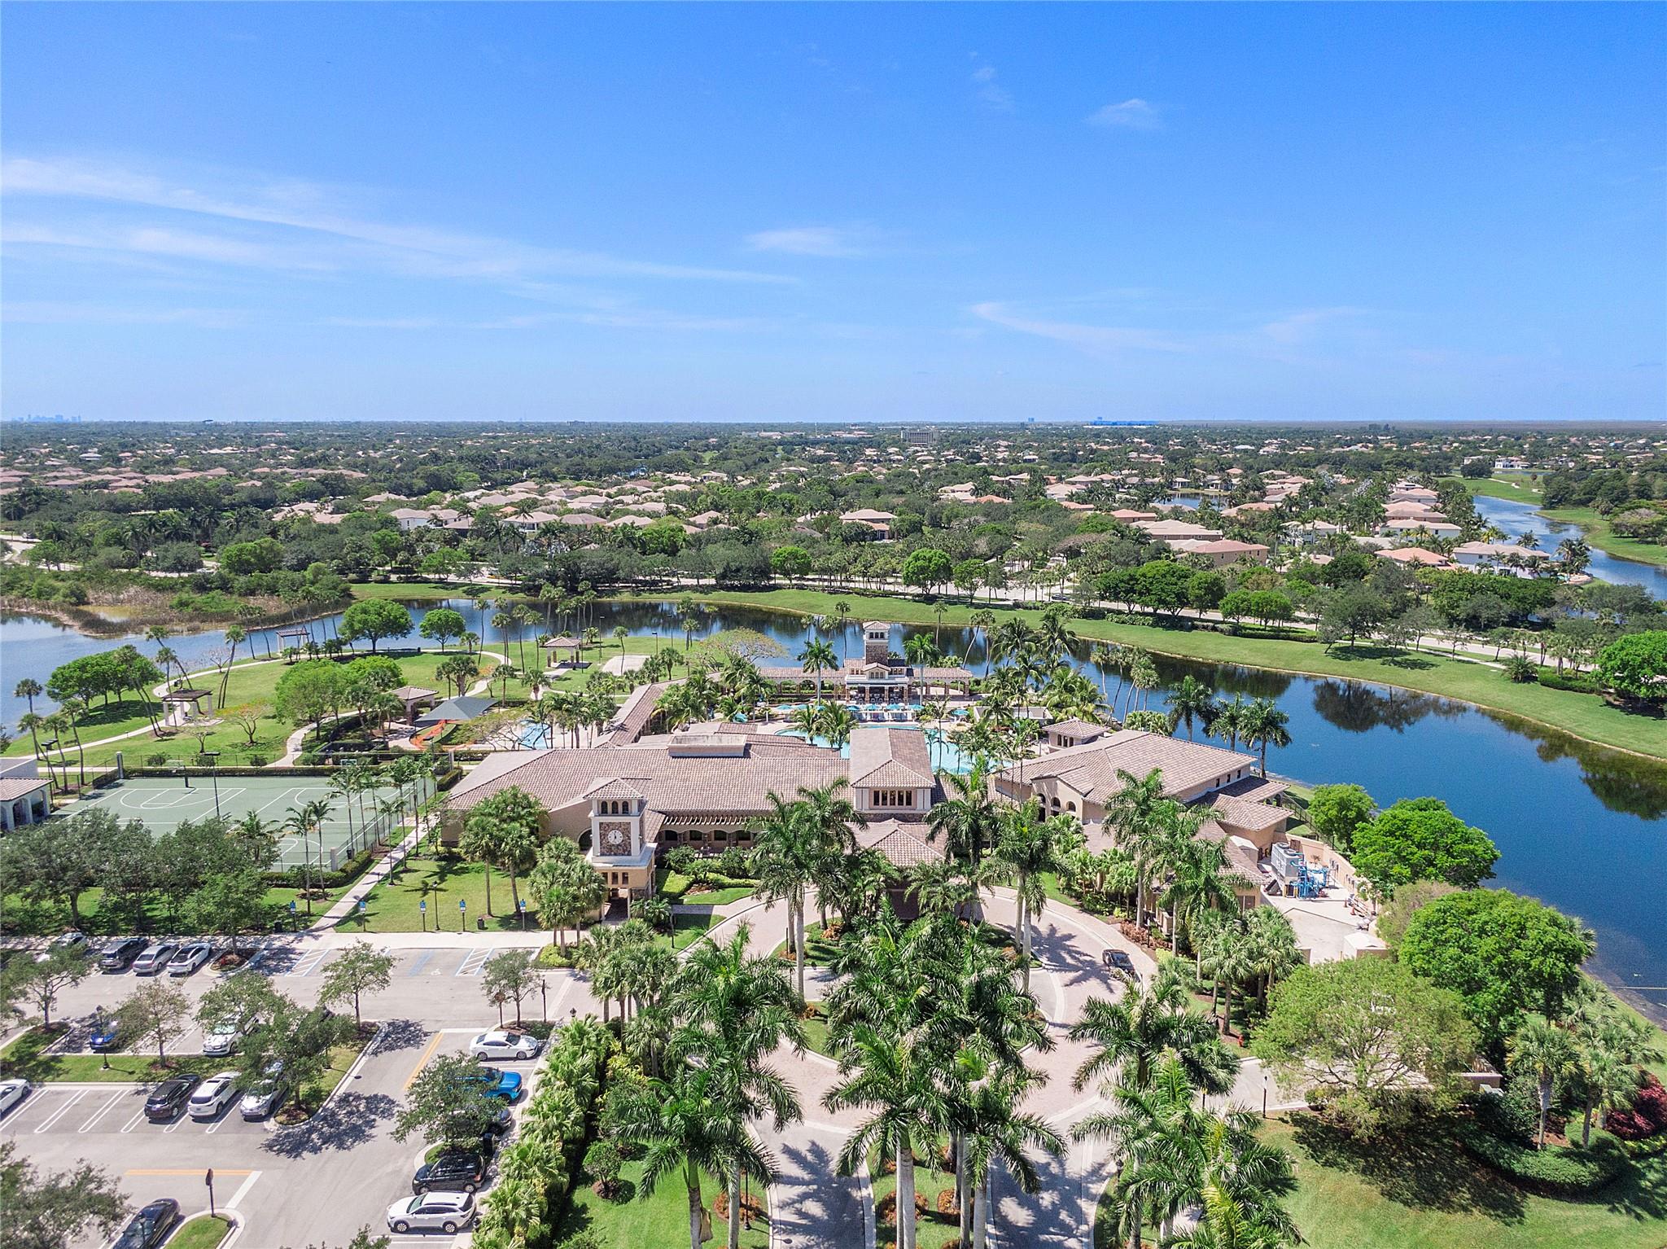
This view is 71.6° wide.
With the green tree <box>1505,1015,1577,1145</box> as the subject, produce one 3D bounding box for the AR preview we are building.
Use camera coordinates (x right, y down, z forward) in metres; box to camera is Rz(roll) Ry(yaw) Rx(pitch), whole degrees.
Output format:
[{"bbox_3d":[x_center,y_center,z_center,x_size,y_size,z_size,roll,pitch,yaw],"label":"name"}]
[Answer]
[{"bbox_3d":[43.753,28.323,71.650,4.420,9.040,4.420,0,10,0],"label":"green tree"}]

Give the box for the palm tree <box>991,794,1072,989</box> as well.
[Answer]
[{"bbox_3d":[15.159,21.980,88.803,6.500,16.500,6.500,0,10,0],"label":"palm tree"}]

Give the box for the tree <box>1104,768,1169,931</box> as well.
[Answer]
[{"bbox_3d":[27.500,20.228,103.163,6.200,14.900,6.200,0,10,0],"label":"tree"}]

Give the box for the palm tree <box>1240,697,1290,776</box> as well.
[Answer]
[{"bbox_3d":[54.100,14.774,145.362,6.400,10.800,6.400,0,10,0],"label":"palm tree"}]

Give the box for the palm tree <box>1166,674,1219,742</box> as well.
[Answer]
[{"bbox_3d":[48.285,12.247,155.971,7.280,11.040,7.280,0,10,0],"label":"palm tree"}]

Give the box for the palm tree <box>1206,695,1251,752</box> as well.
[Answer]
[{"bbox_3d":[51.900,14.190,150.336,5.800,10.200,5.800,0,10,0],"label":"palm tree"}]

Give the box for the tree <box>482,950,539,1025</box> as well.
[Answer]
[{"bbox_3d":[-24.157,27.143,86.519,4.230,6.140,4.230,0,10,0],"label":"tree"}]

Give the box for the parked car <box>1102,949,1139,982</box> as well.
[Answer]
[{"bbox_3d":[23.700,28.340,95.916,1.850,1.520,4.700,-1,10,-5],"label":"parked car"}]

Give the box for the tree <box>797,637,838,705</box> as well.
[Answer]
[{"bbox_3d":[-2.200,7.692,184.730,6.300,10.900,6.300,0,10,0],"label":"tree"}]

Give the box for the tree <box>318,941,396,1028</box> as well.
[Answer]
[{"bbox_3d":[-35.847,27.203,86.857,5.800,6.900,5.800,0,10,0],"label":"tree"}]

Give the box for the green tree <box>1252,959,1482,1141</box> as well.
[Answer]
[{"bbox_3d":[34.699,27.498,74.970,14.500,10.500,13.800,0,10,0],"label":"green tree"}]

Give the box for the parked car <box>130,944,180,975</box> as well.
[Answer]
[{"bbox_3d":[-57.300,27.995,97.897,1.850,1.460,4.750,0,10,-2],"label":"parked car"}]

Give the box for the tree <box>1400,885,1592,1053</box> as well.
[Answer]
[{"bbox_3d":[48.900,25.284,85.375,13.400,11.200,12.800,0,10,0],"label":"tree"}]

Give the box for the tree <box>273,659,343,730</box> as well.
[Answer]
[{"bbox_3d":[-75.701,10.593,166.604,10.000,11.480,10.000,0,10,0],"label":"tree"}]

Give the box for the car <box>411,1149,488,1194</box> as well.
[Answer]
[{"bbox_3d":[-22.850,32.569,68.899,4.450,1.650,1.830,0,10,-2],"label":"car"}]

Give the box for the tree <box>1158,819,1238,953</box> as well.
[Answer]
[{"bbox_3d":[30.164,22.734,95.519,5.900,12.700,5.900,0,10,0],"label":"tree"}]

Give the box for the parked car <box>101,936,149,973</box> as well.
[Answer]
[{"bbox_3d":[-60.000,27.849,97.972,1.900,1.720,4.700,0,10,-2],"label":"parked car"}]

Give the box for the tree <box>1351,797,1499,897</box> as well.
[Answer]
[{"bbox_3d":[55.700,21.539,109.188,13.600,10.200,12.800,0,10,0],"label":"tree"}]

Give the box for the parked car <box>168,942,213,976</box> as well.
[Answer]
[{"bbox_3d":[-54.300,28.022,97.800,1.850,1.440,4.700,0,10,-2],"label":"parked car"}]

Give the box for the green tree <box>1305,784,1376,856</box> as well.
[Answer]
[{"bbox_3d":[52.691,20.344,120.249,7.310,7.660,7.310,0,10,0],"label":"green tree"}]

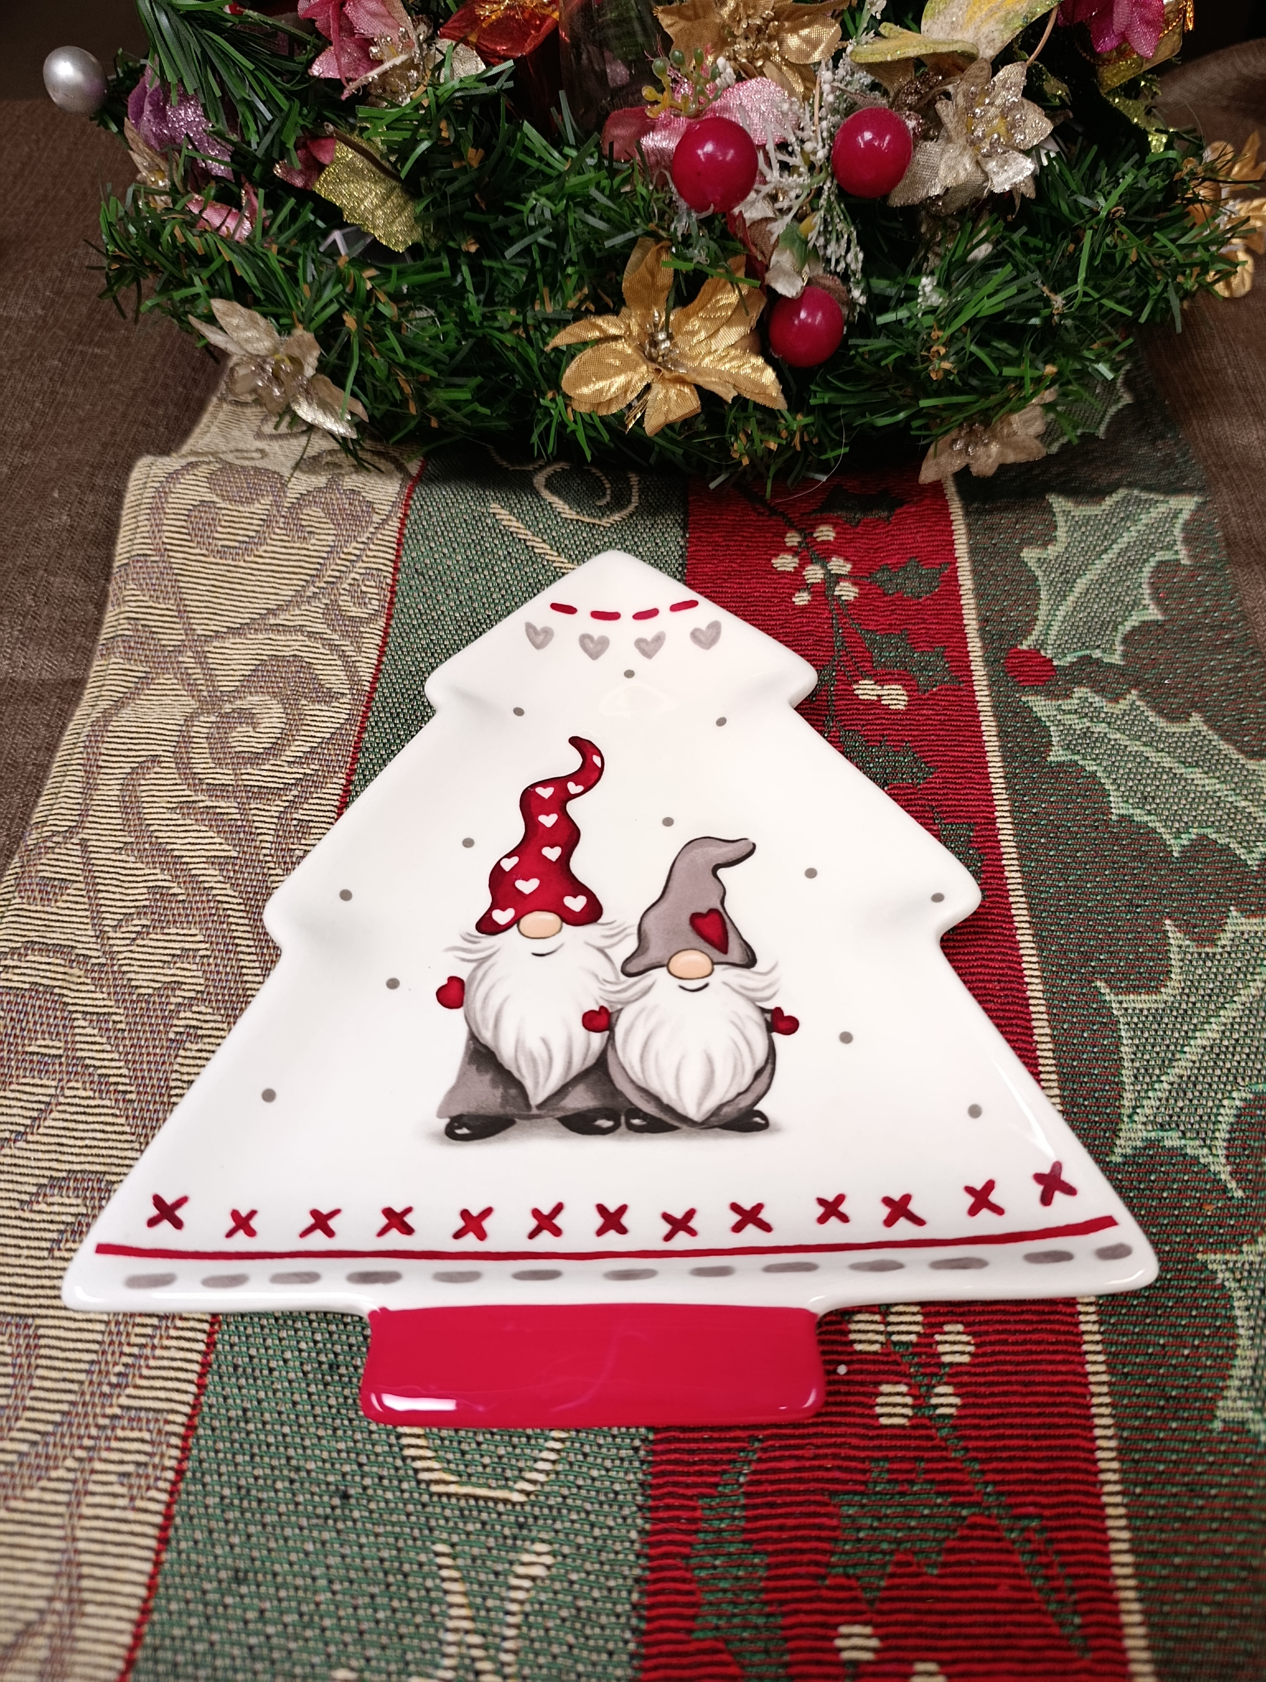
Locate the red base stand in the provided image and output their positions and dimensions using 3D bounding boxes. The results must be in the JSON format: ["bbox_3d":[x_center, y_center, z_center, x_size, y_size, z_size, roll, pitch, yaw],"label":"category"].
[{"bbox_3d":[-0.007,0.100,0.211,0.085,0.011,0.021,-1,56,1],"label":"red base stand"}]

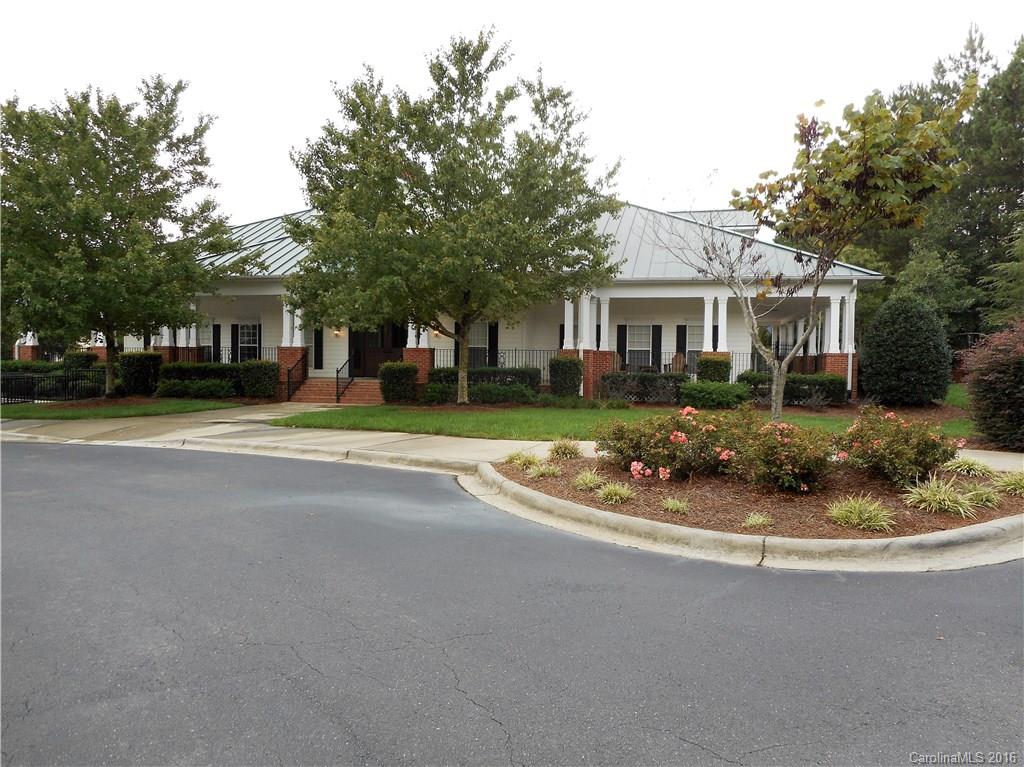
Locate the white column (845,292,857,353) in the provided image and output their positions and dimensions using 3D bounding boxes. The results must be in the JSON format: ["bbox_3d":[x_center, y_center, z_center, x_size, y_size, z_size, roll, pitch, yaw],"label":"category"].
[{"bbox_3d":[11.199,-1.938,24.442,0.323,1.879,0.323,1,2,11],"label":"white column"}]

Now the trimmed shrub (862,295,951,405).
[{"bbox_3d":[11.704,-1.027,21.930,2.600,3.280,2.500,1,1,12],"label":"trimmed shrub"}]

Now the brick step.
[{"bbox_3d":[-5.677,0.233,25.140,3.410,0.770,1.300,1,1,12],"label":"brick step"}]

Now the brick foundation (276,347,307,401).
[{"bbox_3d":[-7.821,-0.332,26.412,1.010,1.929,0.465,1,2,11],"label":"brick foundation"}]

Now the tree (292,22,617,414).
[{"bbox_3d":[-1.636,-4.990,22.108,9.900,11.170,9.400,1,1,12],"label":"tree"}]

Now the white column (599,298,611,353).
[{"bbox_3d":[3.271,-2.083,26.058,0.323,1.879,0.323,1,2,11],"label":"white column"}]

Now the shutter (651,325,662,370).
[{"bbox_3d":[5.513,-1.335,28.200,0.365,1.790,0.050,1,2,13],"label":"shutter"}]

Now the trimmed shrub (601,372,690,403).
[{"bbox_3d":[4.343,0.131,24.139,2.727,0.899,1.111,1,2,11],"label":"trimmed shrub"}]

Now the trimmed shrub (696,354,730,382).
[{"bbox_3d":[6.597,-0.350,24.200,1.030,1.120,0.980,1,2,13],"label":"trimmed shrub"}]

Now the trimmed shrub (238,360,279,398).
[{"bbox_3d":[-8.644,-0.134,25.254,1.000,1.290,0.950,1,1,12],"label":"trimmed shrub"}]

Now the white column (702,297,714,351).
[{"bbox_3d":[6.731,-2.021,25.320,0.340,1.860,0.340,1,2,13],"label":"white column"}]

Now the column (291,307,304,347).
[{"bbox_3d":[-7.504,-2.164,25.958,0.320,1.780,0.320,1,1,12],"label":"column"}]

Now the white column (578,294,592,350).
[{"bbox_3d":[2.413,-2.044,24.370,0.340,1.860,0.340,1,2,13],"label":"white column"}]

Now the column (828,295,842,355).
[{"bbox_3d":[10.287,-1.874,23.505,0.320,1.780,0.320,1,1,12],"label":"column"}]

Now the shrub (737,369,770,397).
[{"bbox_3d":[7.824,0.049,23.900,1.000,0.920,0.920,1,2,13],"label":"shrub"}]

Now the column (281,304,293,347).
[{"bbox_3d":[-8.026,-2.245,26.462,0.313,1.848,0.313,1,2,11],"label":"column"}]

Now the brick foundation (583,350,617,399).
[{"bbox_3d":[2.941,-0.293,24.900,1.080,1.580,1.050,1,2,13],"label":"brick foundation"}]

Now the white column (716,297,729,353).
[{"bbox_3d":[7.182,-2.006,25.220,0.340,1.860,0.340,1,2,13],"label":"white column"}]

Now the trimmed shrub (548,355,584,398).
[{"bbox_3d":[1.725,-0.206,23.400,1.000,1.250,0.970,1,2,13],"label":"trimmed shrub"}]

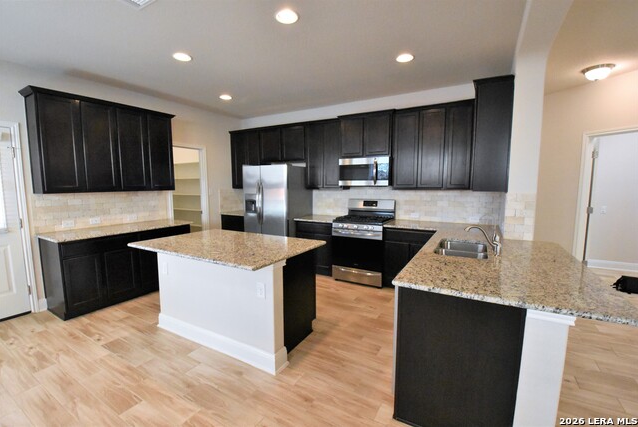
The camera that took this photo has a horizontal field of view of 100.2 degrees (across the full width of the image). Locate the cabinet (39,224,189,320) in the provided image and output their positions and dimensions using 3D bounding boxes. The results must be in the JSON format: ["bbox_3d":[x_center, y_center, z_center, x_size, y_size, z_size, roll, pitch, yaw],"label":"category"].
[{"bbox_3d":[-2.526,0.642,3.526,0.595,0.851,1.462,3,6,29],"label":"cabinet"}]

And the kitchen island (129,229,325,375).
[{"bbox_3d":[-0.845,0.720,2.560,1.548,0.886,0.991,3,6,29],"label":"kitchen island"}]

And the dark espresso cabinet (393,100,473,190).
[{"bbox_3d":[1.565,-0.877,3.654,0.975,1.073,0.340,3,6,29],"label":"dark espresso cabinet"}]

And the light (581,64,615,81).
[{"bbox_3d":[3.207,-1.594,3.071,0.280,0.125,0.280,3,8,30],"label":"light"}]

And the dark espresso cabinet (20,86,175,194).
[{"bbox_3d":[-2.740,-0.836,3.536,0.361,1.102,1.530,3,8,30],"label":"dark espresso cabinet"}]

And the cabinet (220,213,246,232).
[{"bbox_3d":[-1.404,0.465,5.312,0.797,0.851,0.600,3,6,29],"label":"cabinet"}]

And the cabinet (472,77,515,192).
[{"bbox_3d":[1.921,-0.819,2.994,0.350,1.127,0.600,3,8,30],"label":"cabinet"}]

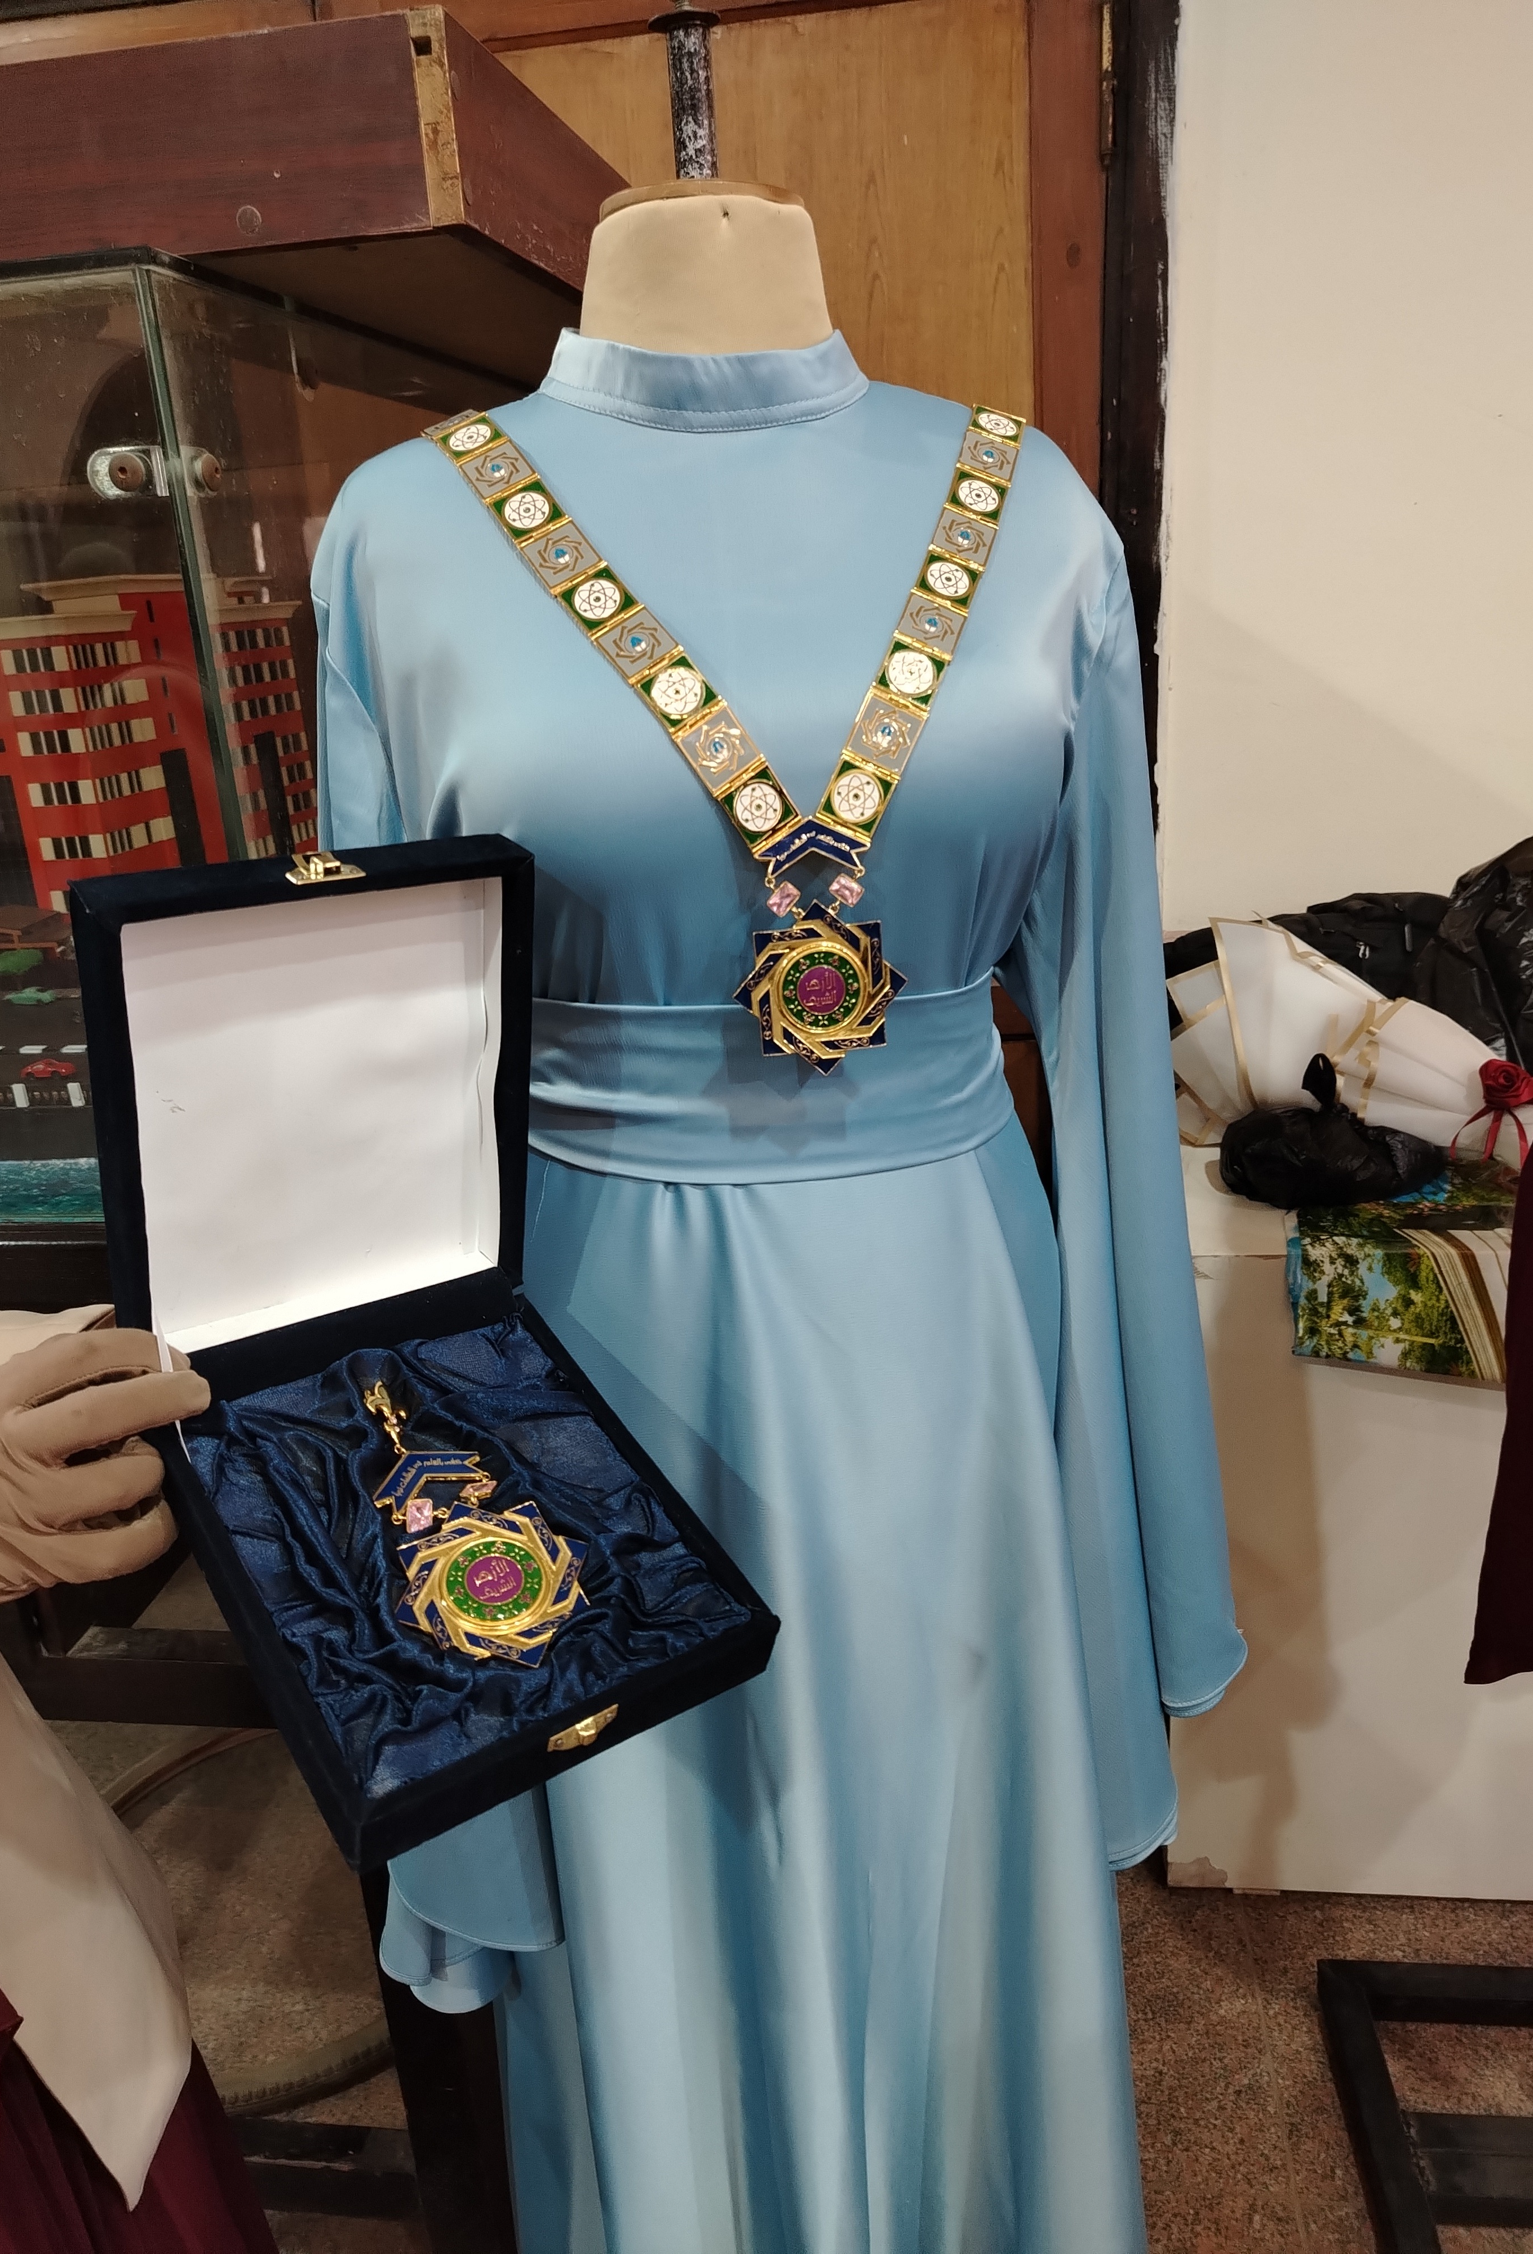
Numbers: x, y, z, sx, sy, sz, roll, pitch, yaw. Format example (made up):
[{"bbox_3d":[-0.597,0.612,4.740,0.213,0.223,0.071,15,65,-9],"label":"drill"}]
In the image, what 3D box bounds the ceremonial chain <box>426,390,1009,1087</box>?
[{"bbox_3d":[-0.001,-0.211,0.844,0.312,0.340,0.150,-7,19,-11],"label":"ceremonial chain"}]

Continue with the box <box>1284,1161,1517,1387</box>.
[{"bbox_3d":[0.642,0.123,1.554,0.250,0.150,0.240,-1,19,7],"label":"box"}]

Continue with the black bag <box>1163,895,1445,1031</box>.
[{"bbox_3d":[0.708,-0.178,2.012,0.370,0.200,0.190,-1,19,7],"label":"black bag"}]

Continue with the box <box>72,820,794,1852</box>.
[{"bbox_3d":[-0.140,0.069,0.662,0.193,0.267,0.305,-14,40,-35],"label":"box"}]

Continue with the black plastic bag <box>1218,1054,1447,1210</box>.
[{"bbox_3d":[0.598,-0.009,1.626,0.225,0.130,0.165,-1,19,7],"label":"black plastic bag"}]

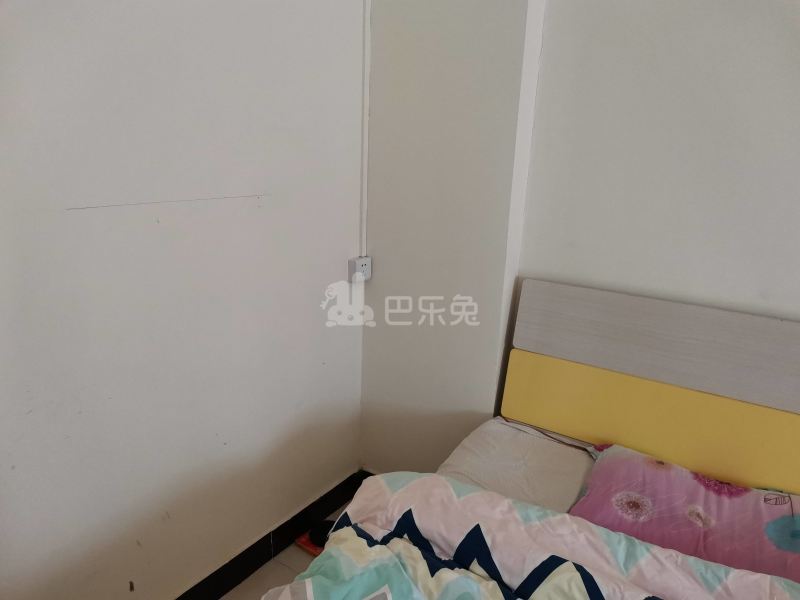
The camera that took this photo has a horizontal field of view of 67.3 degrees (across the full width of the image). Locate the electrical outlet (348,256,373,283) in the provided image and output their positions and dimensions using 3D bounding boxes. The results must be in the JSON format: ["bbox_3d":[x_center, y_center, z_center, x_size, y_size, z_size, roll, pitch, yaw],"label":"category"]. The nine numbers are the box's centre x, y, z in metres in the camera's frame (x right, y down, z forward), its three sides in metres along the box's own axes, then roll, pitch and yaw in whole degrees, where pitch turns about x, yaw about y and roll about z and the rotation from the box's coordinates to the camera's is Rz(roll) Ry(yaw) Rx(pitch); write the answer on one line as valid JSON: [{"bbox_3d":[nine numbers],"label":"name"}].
[{"bbox_3d":[-0.139,-0.106,2.096,0.036,0.087,0.087,12,18,32],"label":"electrical outlet"}]

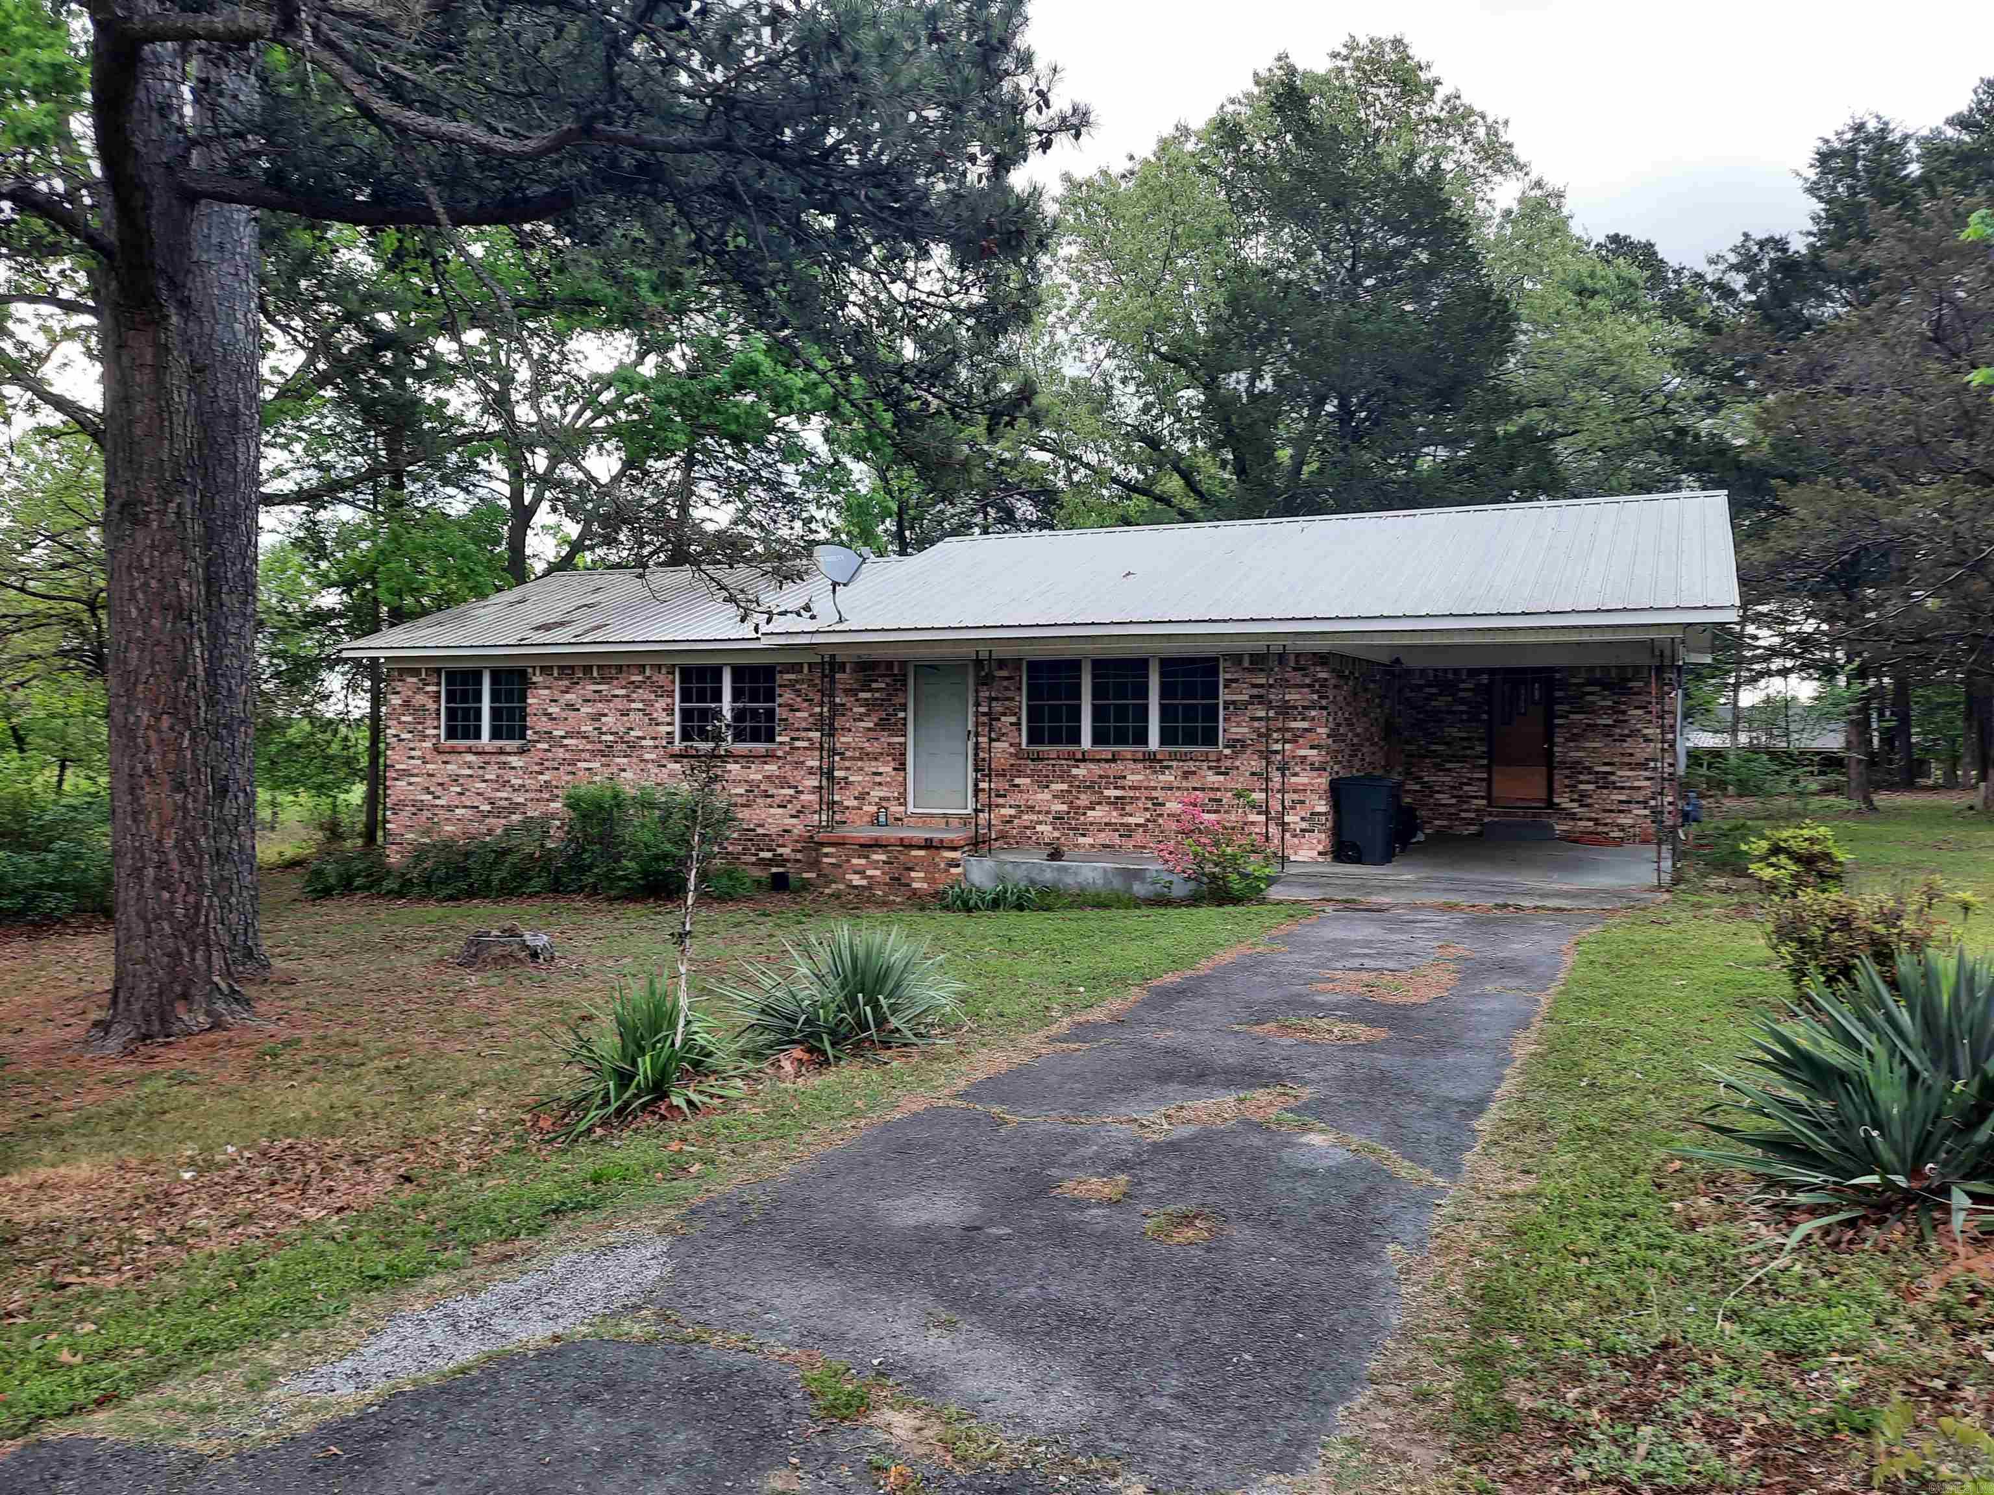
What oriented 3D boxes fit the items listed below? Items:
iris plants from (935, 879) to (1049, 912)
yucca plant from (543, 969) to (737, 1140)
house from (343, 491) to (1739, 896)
[{"bbox_3d":[-0.030,1.680,16.350,1.150,0.350,0.600,1,1,26],"label":"iris plants"},{"bbox_3d":[-1.883,1.591,7.600,0.980,0.700,0.960,0,1,0],"label":"yucca plant"},{"bbox_3d":[0.331,-0.846,23.340,20.521,5.125,10.584,1,1,26],"label":"house"}]

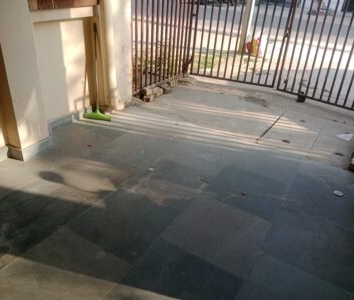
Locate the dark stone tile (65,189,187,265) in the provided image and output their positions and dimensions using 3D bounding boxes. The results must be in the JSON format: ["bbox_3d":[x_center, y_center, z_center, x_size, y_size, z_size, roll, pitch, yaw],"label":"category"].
[{"bbox_3d":[-0.370,0.515,2.196,0.602,0.020,0.595,20,32,25],"label":"dark stone tile"}]

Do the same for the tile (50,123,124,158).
[{"bbox_3d":[-1.073,-0.104,3.217,0.631,0.020,0.623,20,32,25],"label":"tile"}]

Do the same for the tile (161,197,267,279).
[{"bbox_3d":[0.303,0.584,2.173,0.608,0.020,0.616,20,32,25],"label":"tile"}]

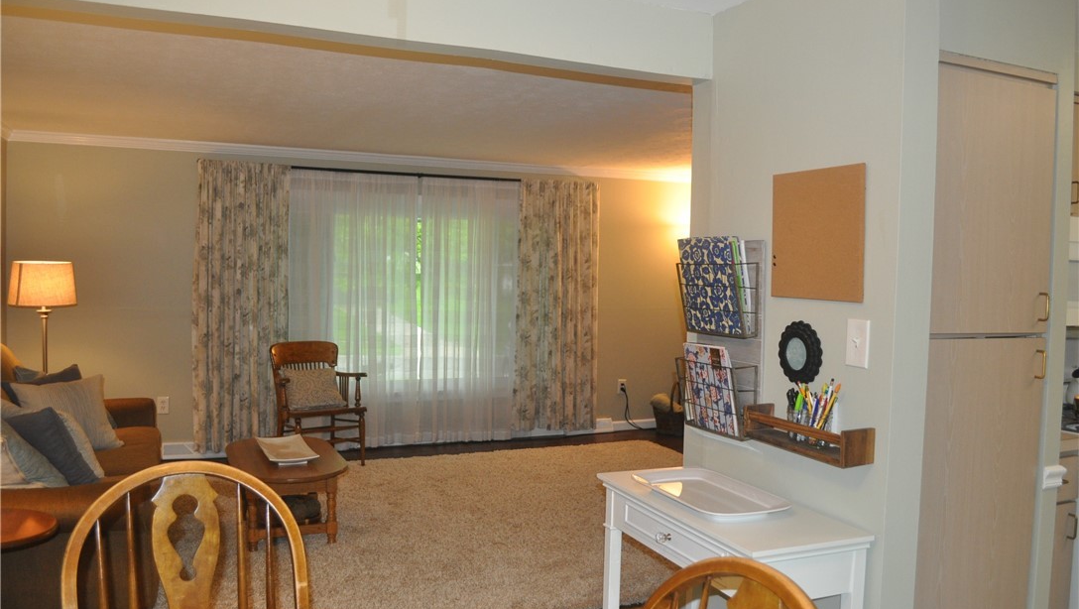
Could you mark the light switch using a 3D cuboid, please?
[{"bbox_3d":[0.856,0.106,2.188,0.016,0.124,0.077,0,3,-24],"label":"light switch"}]

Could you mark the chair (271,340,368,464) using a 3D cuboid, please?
[{"bbox_3d":[-1.611,0.720,5.948,0.550,0.890,0.540,-1,3,-34],"label":"chair"}]

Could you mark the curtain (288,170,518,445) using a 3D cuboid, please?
[{"bbox_3d":[-1.044,0.041,6.481,1.911,2.162,0.100,0,3,-24],"label":"curtain"}]

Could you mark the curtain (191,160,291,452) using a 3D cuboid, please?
[{"bbox_3d":[-2.190,0.030,5.952,0.675,2.132,0.130,0,3,-22],"label":"curtain"}]

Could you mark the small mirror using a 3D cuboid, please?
[{"bbox_3d":[0.754,0.138,2.355,0.026,0.178,0.176,0,3,-23],"label":"small mirror"}]

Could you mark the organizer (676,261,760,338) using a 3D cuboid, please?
[{"bbox_3d":[0.581,-0.020,2.664,0.107,0.229,0.305,0,3,-24],"label":"organizer"}]

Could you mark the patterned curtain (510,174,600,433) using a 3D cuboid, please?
[{"bbox_3d":[0.152,0.022,6.882,0.802,2.122,0.130,0,3,-22],"label":"patterned curtain"}]

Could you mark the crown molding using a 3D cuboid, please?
[{"bbox_3d":[-1.059,-1.158,6.383,5.404,0.083,0.080,0,3,-22],"label":"crown molding"}]

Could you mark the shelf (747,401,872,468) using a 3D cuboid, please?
[{"bbox_3d":[0.758,0.366,2.298,0.107,0.093,0.397,0,3,-24],"label":"shelf"}]

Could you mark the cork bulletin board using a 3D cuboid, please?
[{"bbox_3d":[0.783,-0.200,2.304,0.012,0.370,0.368,0,3,-23],"label":"cork bulletin board"}]

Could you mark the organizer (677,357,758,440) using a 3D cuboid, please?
[{"bbox_3d":[0.576,0.304,2.654,0.108,0.235,0.310,0,3,-23],"label":"organizer"}]

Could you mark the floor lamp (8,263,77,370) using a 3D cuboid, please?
[{"bbox_3d":[-3.130,0.466,5.110,0.410,1.476,0.410,0,3,-24],"label":"floor lamp"}]

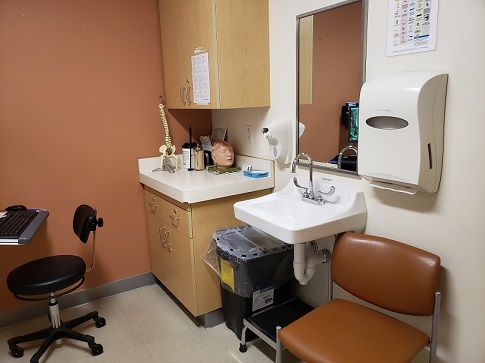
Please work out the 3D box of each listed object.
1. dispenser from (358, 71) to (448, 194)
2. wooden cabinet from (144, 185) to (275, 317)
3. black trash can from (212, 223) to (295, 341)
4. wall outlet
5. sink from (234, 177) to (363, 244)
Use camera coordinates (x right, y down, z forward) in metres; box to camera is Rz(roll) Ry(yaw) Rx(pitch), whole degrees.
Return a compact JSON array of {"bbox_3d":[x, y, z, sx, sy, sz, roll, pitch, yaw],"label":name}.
[{"bbox_3d":[0.648,-0.203,1.518,0.157,0.488,0.305,-9,14,-33],"label":"dispenser"},{"bbox_3d":[-0.249,0.375,2.601,0.605,0.722,0.757,-9,14,-33],"label":"wooden cabinet"},{"bbox_3d":[0.055,0.626,2.139,0.360,0.602,0.413,-9,14,-33],"label":"black trash can"},{"bbox_3d":[0.051,-0.326,2.518,0.010,0.117,0.069,-9,14,-33],"label":"wall outlet"},{"bbox_3d":[0.260,0.152,1.895,0.478,0.230,0.564,-9,14,-33],"label":"sink"}]

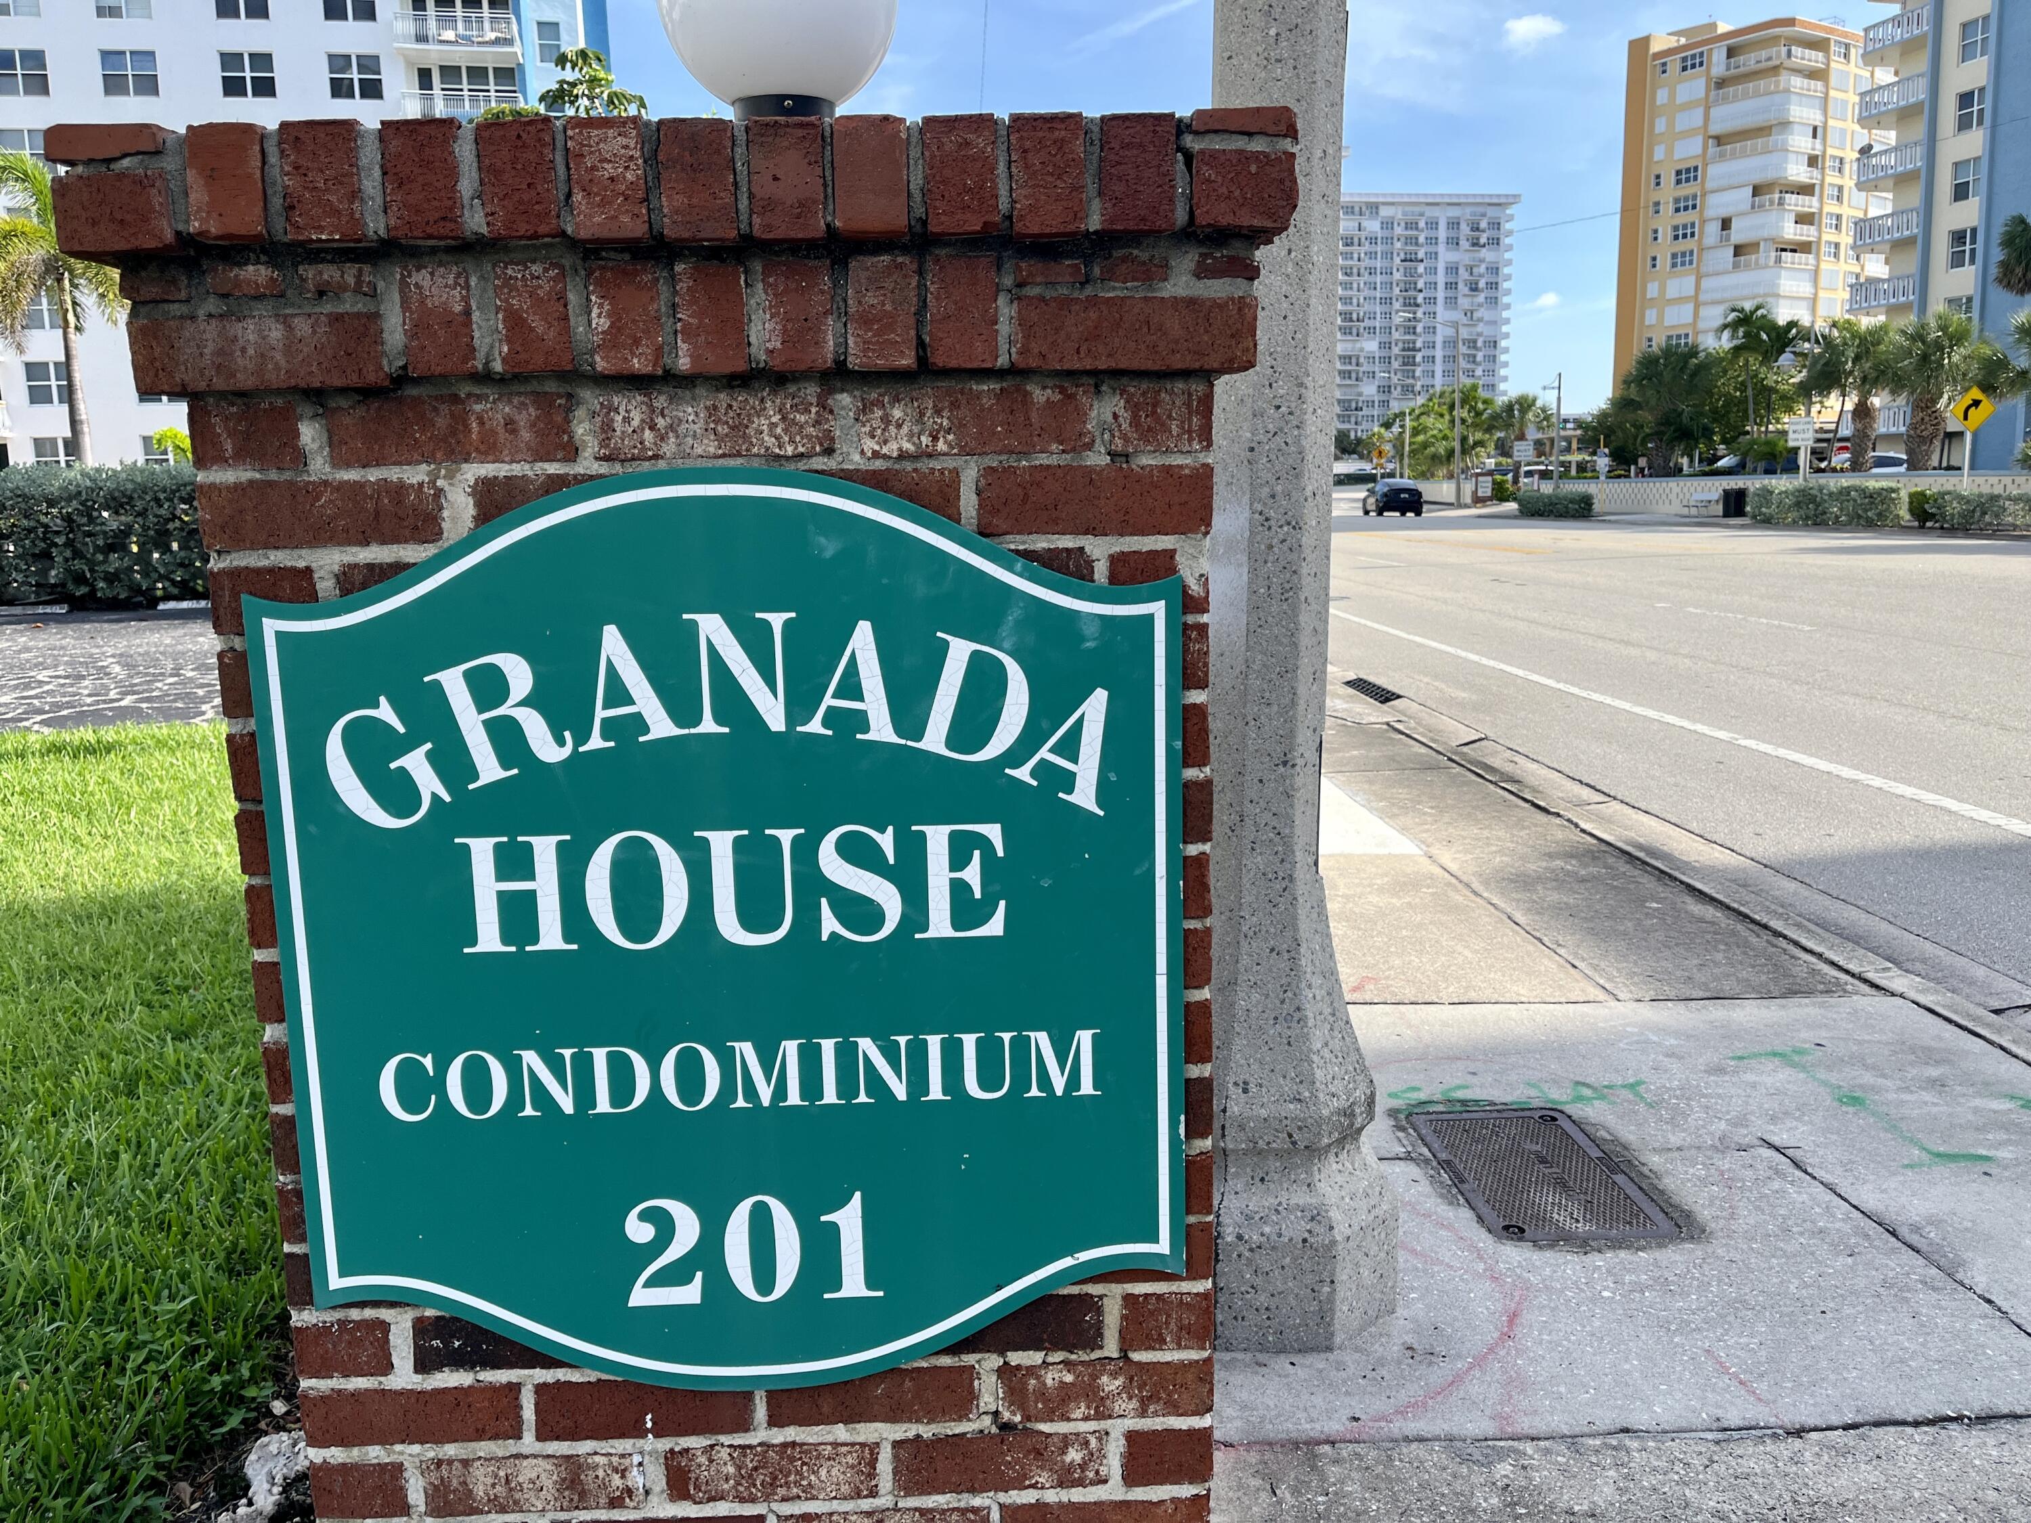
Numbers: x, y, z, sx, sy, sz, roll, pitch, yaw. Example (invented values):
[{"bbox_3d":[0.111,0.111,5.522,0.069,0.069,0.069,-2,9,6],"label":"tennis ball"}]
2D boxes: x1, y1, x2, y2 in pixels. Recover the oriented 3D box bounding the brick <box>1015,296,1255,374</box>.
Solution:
[{"bbox_3d":[0.099,-0.362,1.308,0.202,0.057,0.091,-1,10,-1],"label":"brick"}]

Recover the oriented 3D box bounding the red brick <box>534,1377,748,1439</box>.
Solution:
[{"bbox_3d":[-0.349,0.596,1.468,0.199,0.057,0.092,-2,10,-1],"label":"red brick"}]

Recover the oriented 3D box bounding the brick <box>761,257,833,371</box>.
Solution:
[{"bbox_3d":[-0.179,-0.379,1.339,0.055,0.087,0.198,-2,9,-1],"label":"brick"}]

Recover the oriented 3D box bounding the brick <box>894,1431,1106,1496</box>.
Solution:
[{"bbox_3d":[-0.015,0.667,1.510,0.205,0.057,0.091,-1,10,-1],"label":"brick"}]

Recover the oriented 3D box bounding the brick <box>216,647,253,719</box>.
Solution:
[{"bbox_3d":[-0.581,-0.075,1.357,0.202,0.057,0.095,-2,9,-2],"label":"brick"}]

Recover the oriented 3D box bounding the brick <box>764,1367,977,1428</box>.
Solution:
[{"bbox_3d":[-0.136,0.589,1.476,0.190,0.056,0.092,-2,9,-1],"label":"brick"}]

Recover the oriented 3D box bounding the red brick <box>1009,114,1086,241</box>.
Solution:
[{"bbox_3d":[0.023,-0.480,1.308,0.058,0.092,0.200,-2,9,-2],"label":"red brick"}]

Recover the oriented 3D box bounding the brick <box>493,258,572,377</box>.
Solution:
[{"bbox_3d":[-0.390,-0.373,1.321,0.058,0.086,0.195,-2,10,-1],"label":"brick"}]

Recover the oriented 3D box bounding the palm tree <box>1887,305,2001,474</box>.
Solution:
[{"bbox_3d":[22.192,-8.368,36.702,2.800,4.835,2.800,4,11,30],"label":"palm tree"}]

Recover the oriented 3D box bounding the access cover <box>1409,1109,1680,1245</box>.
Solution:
[{"bbox_3d":[1.142,0.911,3.365,0.380,0.030,0.637,-2,10,-1],"label":"access cover"}]

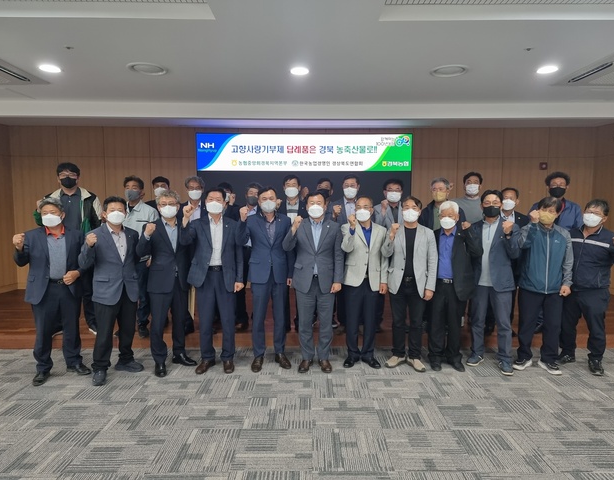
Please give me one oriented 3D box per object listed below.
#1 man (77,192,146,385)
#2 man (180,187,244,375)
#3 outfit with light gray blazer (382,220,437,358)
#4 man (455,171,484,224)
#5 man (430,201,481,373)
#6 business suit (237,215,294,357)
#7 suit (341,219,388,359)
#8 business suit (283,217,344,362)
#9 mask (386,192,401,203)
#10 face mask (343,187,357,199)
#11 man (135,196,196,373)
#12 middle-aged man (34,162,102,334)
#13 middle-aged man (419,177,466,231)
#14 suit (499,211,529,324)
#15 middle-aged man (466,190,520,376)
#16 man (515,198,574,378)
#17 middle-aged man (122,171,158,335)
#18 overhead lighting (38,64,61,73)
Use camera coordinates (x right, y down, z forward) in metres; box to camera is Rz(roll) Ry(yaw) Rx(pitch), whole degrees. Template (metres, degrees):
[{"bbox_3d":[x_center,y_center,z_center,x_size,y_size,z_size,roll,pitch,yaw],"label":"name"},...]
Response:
[{"bbox_3d":[-1.801,0.443,4.088,0.550,1.680,0.440,-2,5,-20],"label":"man"},{"bbox_3d":[-0.920,0.382,4.276,0.588,1.765,0.420,-1,5,-7],"label":"man"},{"bbox_3d":[1.004,0.523,4.348,0.530,1.355,0.340,0,5,4],"label":"outfit with light gray blazer"},{"bbox_3d":[1.823,0.124,5.008,0.540,1.775,0.360,1,5,10],"label":"man"},{"bbox_3d":[1.443,0.441,4.313,0.505,1.625,0.380,1,5,11],"label":"man"},{"bbox_3d":[-0.404,0.453,4.323,0.526,1.431,0.360,0,5,-3],"label":"business suit"},{"bbox_3d":[0.574,0.504,4.426,0.460,1.405,0.340,0,5,4],"label":"suit"},{"bbox_3d":[0.063,0.491,4.305,0.560,1.435,0.350,0,5,1],"label":"business suit"},{"bbox_3d":[0.968,-0.484,4.923,0.155,0.118,0.090,1,5,8],"label":"mask"},{"bbox_3d":[0.481,-0.515,4.874,0.150,0.130,0.100,0,5,8],"label":"face mask"},{"bbox_3d":[-1.363,0.391,4.334,0.557,1.739,0.420,-1,5,-10],"label":"man"},{"bbox_3d":[-2.681,0.108,4.987,0.670,1.900,0.400,-2,5,-18],"label":"middle-aged man"},{"bbox_3d":[1.550,0.168,5.076,0.580,1.750,0.380,1,5,14],"label":"middle-aged man"},{"bbox_3d":[2.296,0.328,5.006,0.540,1.340,0.340,2,5,20],"label":"suit"},{"bbox_3d":[1.800,0.395,4.281,0.520,1.730,0.430,1,5,15],"label":"middle-aged man"},{"bbox_3d":[2.280,0.424,4.277,0.559,1.659,0.420,1,5,17],"label":"man"},{"bbox_3d":[-1.875,0.174,4.880,0.520,1.750,0.360,0,5,-2],"label":"middle-aged man"},{"bbox_3d":[-2.006,-1.336,3.466,0.175,0.030,0.175,0,5,0],"label":"overhead lighting"}]

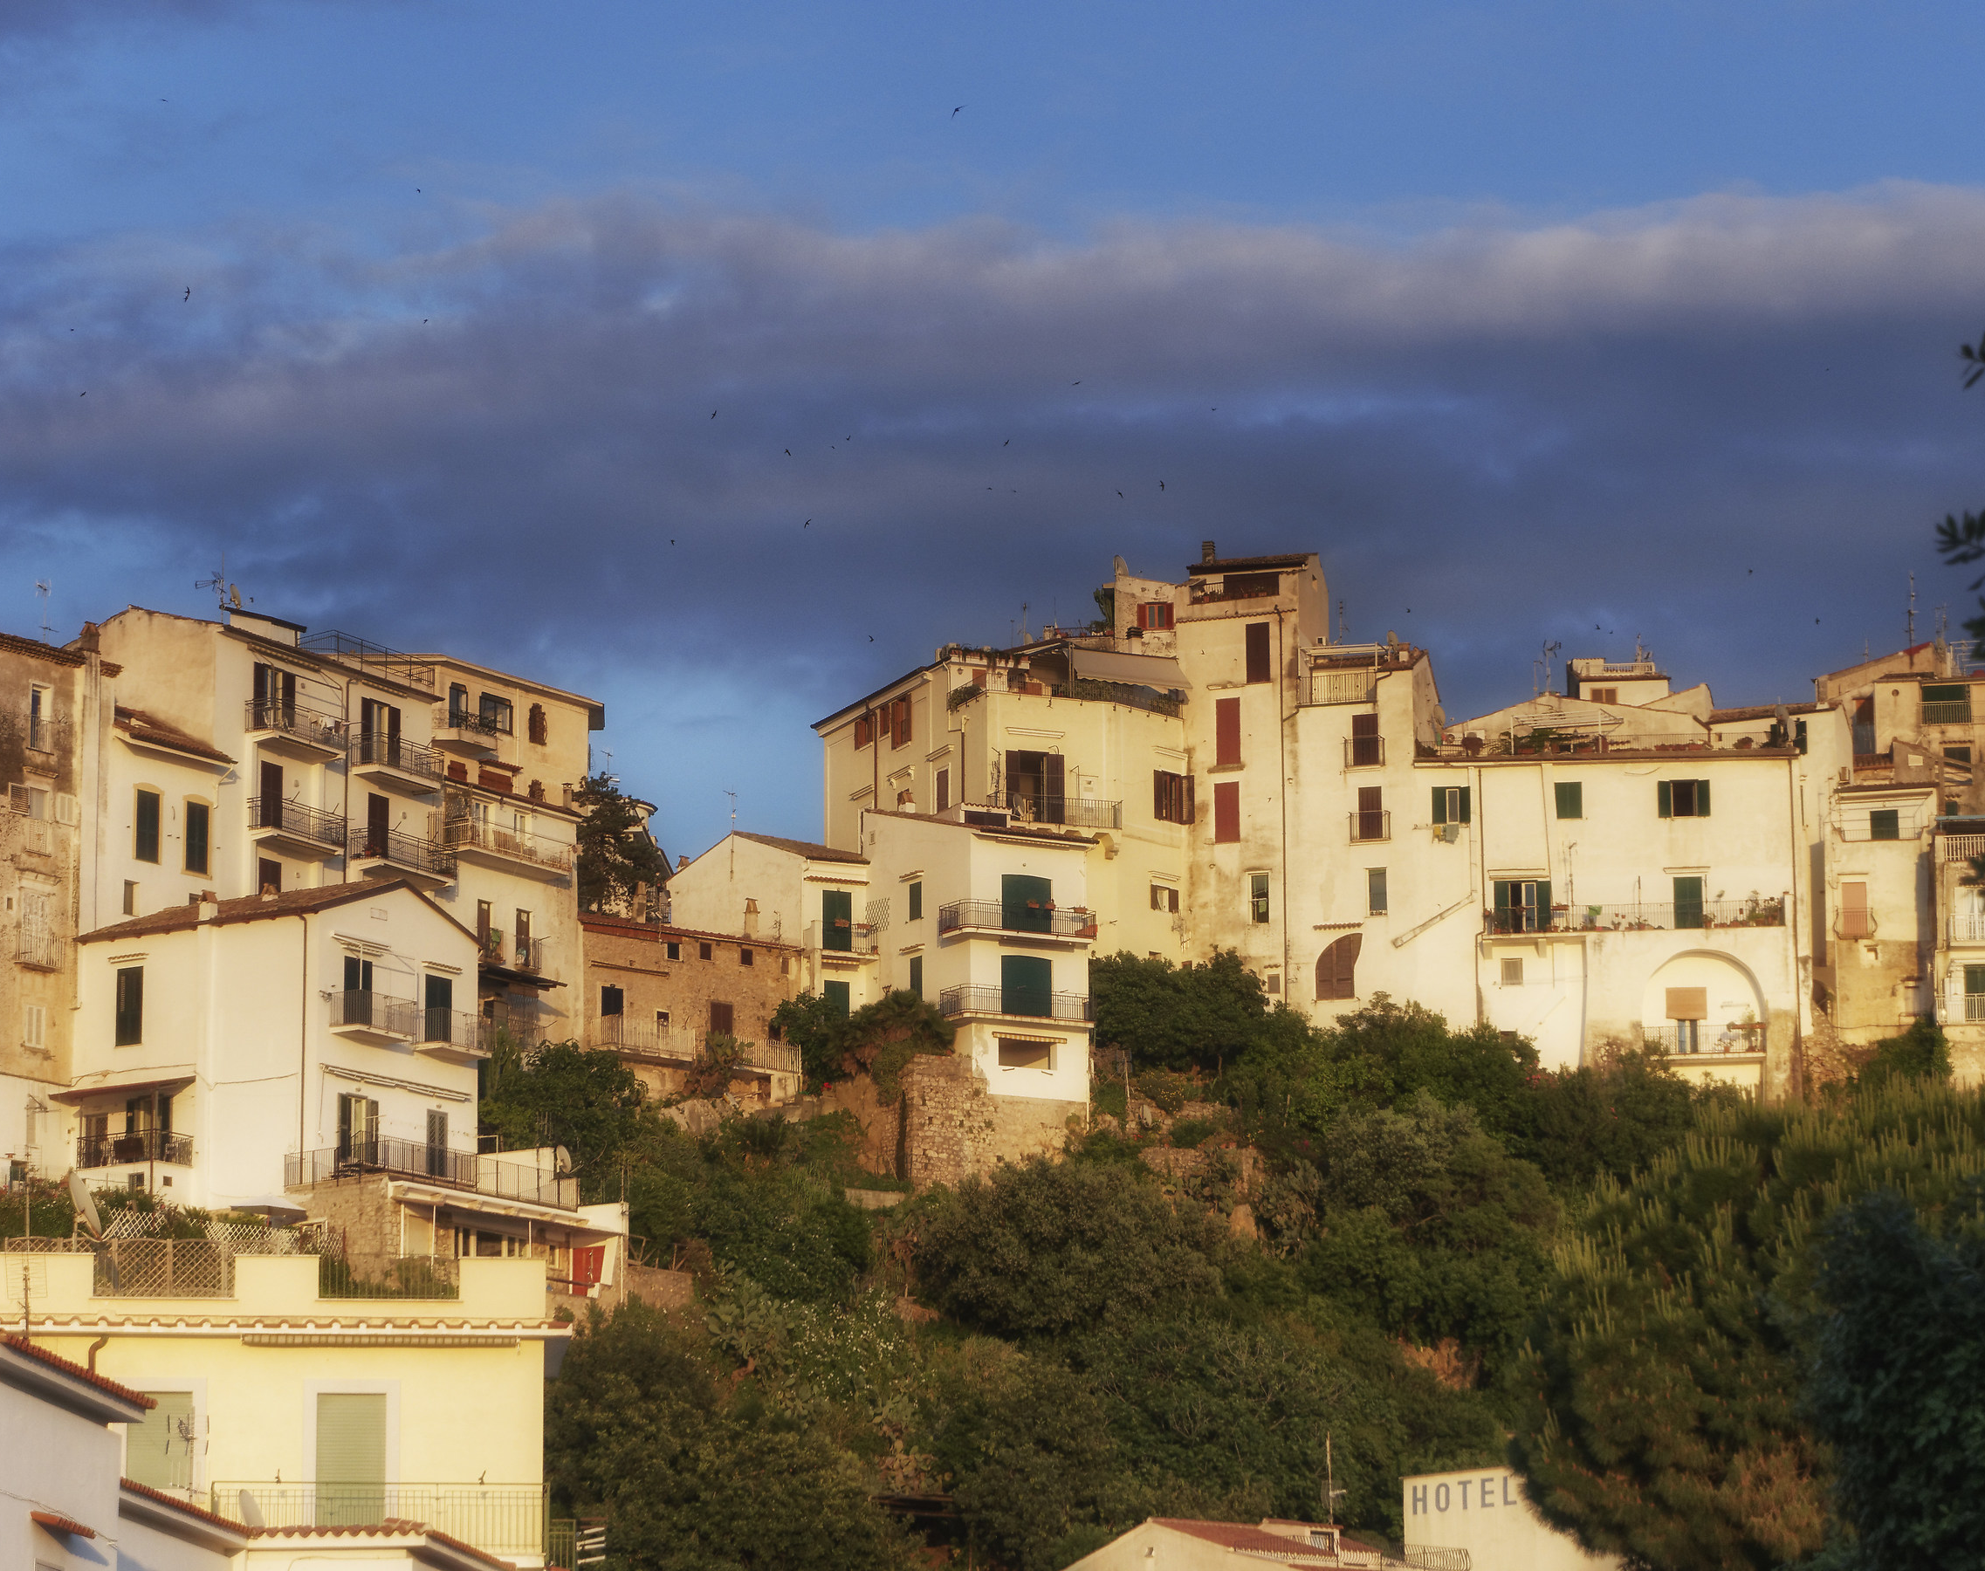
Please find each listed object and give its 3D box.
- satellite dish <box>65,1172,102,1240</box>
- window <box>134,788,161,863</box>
[{"bbox_3d":[-12.970,6.015,86.500,0.300,1.020,1.000,-14,-13,5],"label":"satellite dish"},{"bbox_3d":[-25.979,1.234,186.000,0.150,2.150,1.080,-8,-14,32],"label":"window"}]

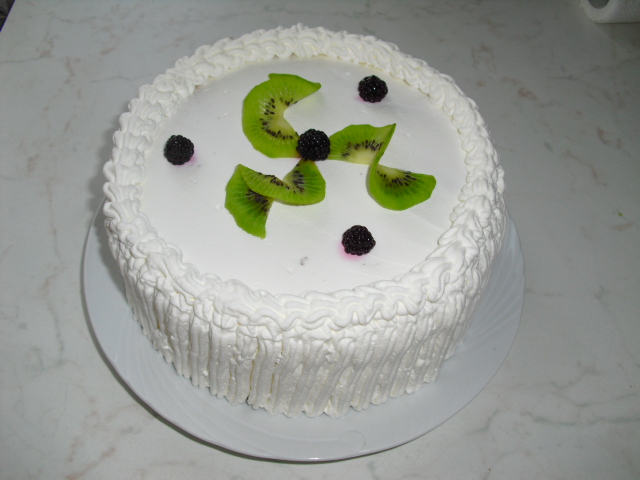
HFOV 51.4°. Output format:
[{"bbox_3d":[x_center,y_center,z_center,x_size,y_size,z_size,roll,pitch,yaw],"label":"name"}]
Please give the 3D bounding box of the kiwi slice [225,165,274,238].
[{"bbox_3d":[-0.042,-0.024,0.385,0.028,0.010,0.053,-14,54,-11],"label":"kiwi slice"}]

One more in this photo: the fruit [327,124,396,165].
[{"bbox_3d":[0.025,-0.063,0.413,0.049,0.014,0.031,1,53,0],"label":"fruit"}]

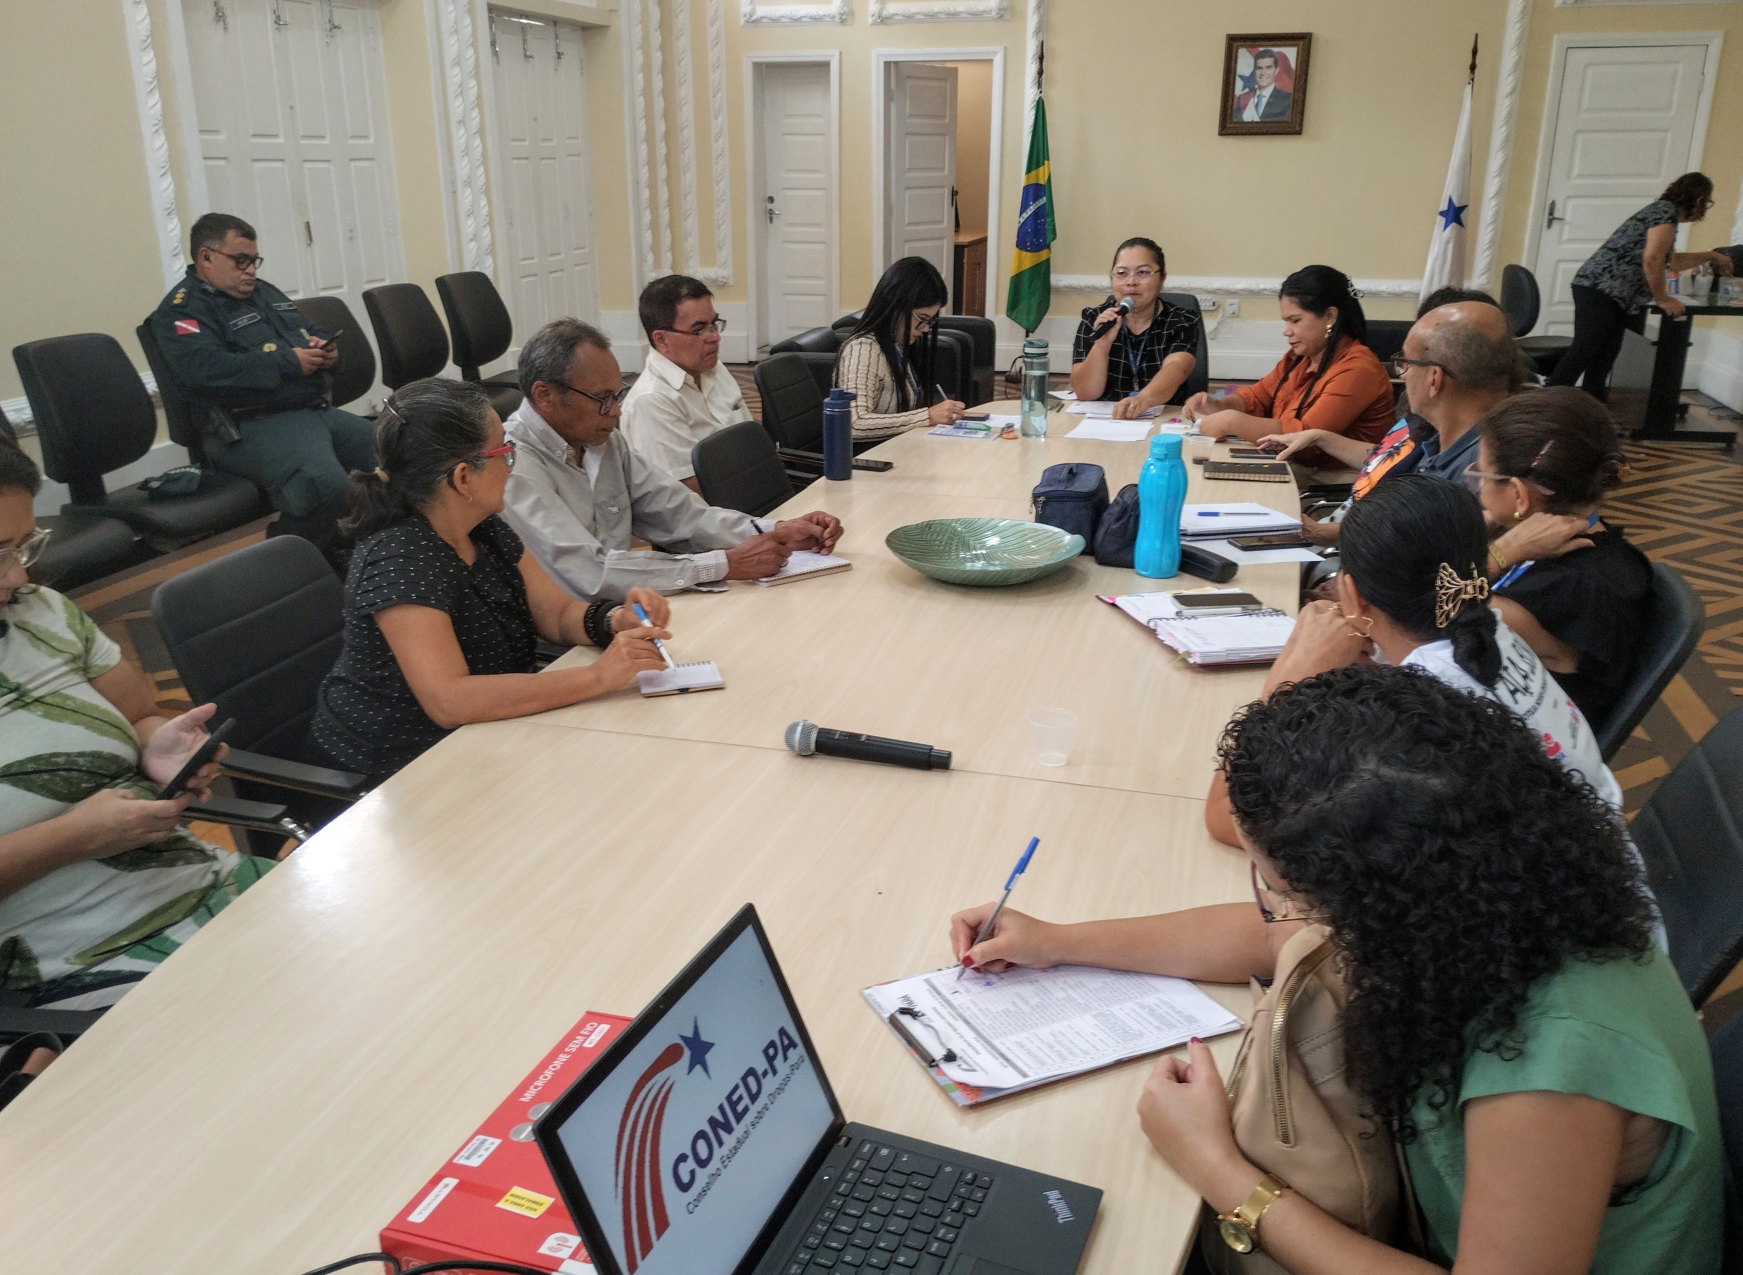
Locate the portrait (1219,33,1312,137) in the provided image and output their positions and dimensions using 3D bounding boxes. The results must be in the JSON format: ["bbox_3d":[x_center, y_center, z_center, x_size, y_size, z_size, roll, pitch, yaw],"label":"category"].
[{"bbox_3d":[2.728,-3.828,9.789,0.570,0.660,0.045,5,19,15],"label":"portrait"}]

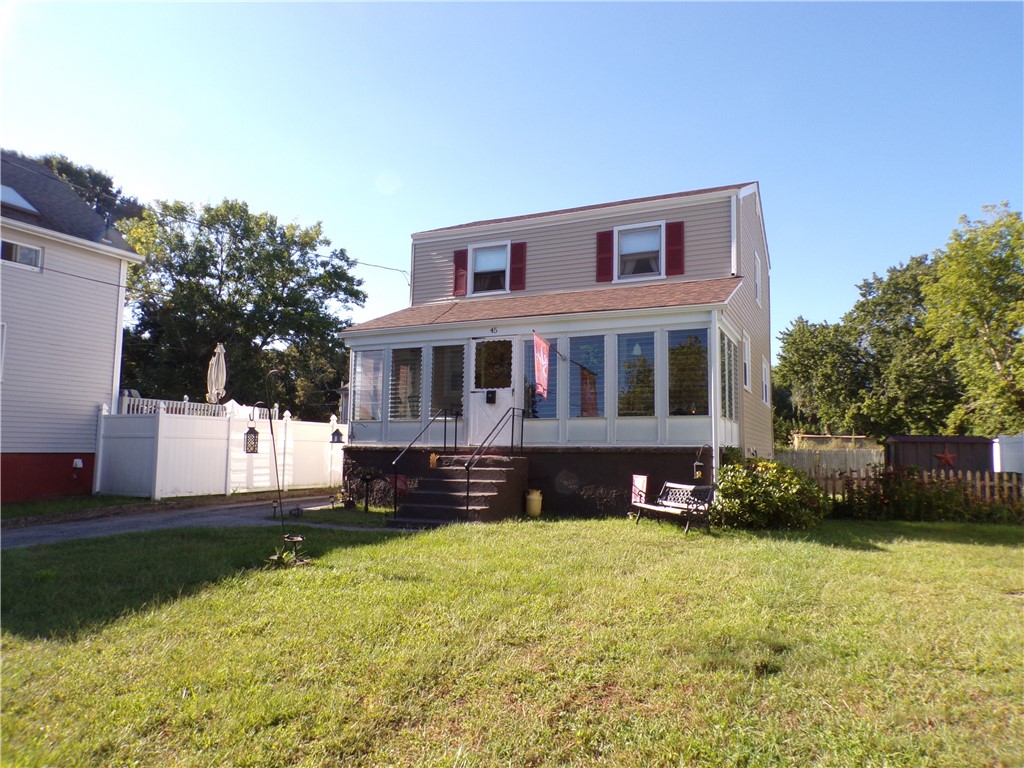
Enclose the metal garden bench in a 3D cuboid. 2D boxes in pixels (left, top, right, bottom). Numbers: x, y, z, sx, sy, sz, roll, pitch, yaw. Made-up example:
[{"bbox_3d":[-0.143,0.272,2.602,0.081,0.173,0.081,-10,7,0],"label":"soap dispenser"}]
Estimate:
[{"bbox_3d":[2.407,1.845,10.700,0.600,0.770,1.270,3,-6,-23],"label":"metal garden bench"}]

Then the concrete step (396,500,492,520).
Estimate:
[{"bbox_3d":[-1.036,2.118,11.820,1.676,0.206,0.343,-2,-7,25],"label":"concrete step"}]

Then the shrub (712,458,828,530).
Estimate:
[{"bbox_3d":[4.151,1.782,11.400,1.850,1.120,1.700,-2,-7,25],"label":"shrub"}]

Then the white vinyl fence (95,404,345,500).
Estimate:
[{"bbox_3d":[-6.752,1.857,19.045,1.850,2.050,7.950,-2,-6,23],"label":"white vinyl fence"}]

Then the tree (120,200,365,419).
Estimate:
[{"bbox_3d":[-11.028,-1.845,28.836,10.000,11.273,9.500,3,-6,-21],"label":"tree"}]

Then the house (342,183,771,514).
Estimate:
[{"bbox_3d":[1.780,-1.026,16.788,7.742,7.526,8.751,-2,-7,25],"label":"house"}]

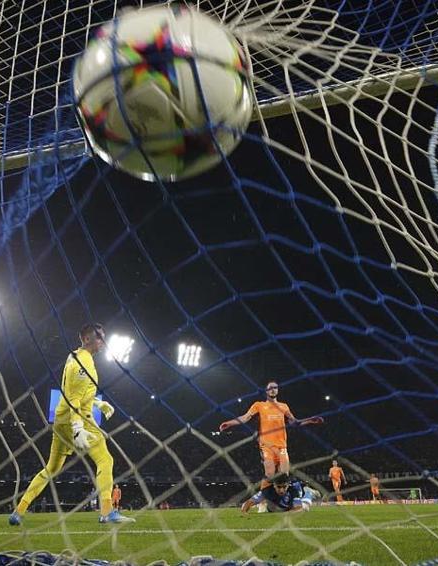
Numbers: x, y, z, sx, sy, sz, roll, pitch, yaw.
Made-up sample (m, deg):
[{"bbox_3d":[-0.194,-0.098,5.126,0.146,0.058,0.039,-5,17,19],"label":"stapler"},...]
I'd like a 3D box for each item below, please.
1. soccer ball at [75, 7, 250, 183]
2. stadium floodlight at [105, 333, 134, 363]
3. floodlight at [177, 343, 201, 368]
[{"bbox_3d":[-0.071,-0.237,0.728,0.220,0.220,0.220,-1,-21,0],"label":"soccer ball"},{"bbox_3d":[-23.620,15.508,135.136,6.000,6.000,1.100,6,-22,-17],"label":"stadium floodlight"},{"bbox_3d":[-7.336,18.088,142.296,5.600,5.500,1.100,2,-22,-8],"label":"floodlight"}]

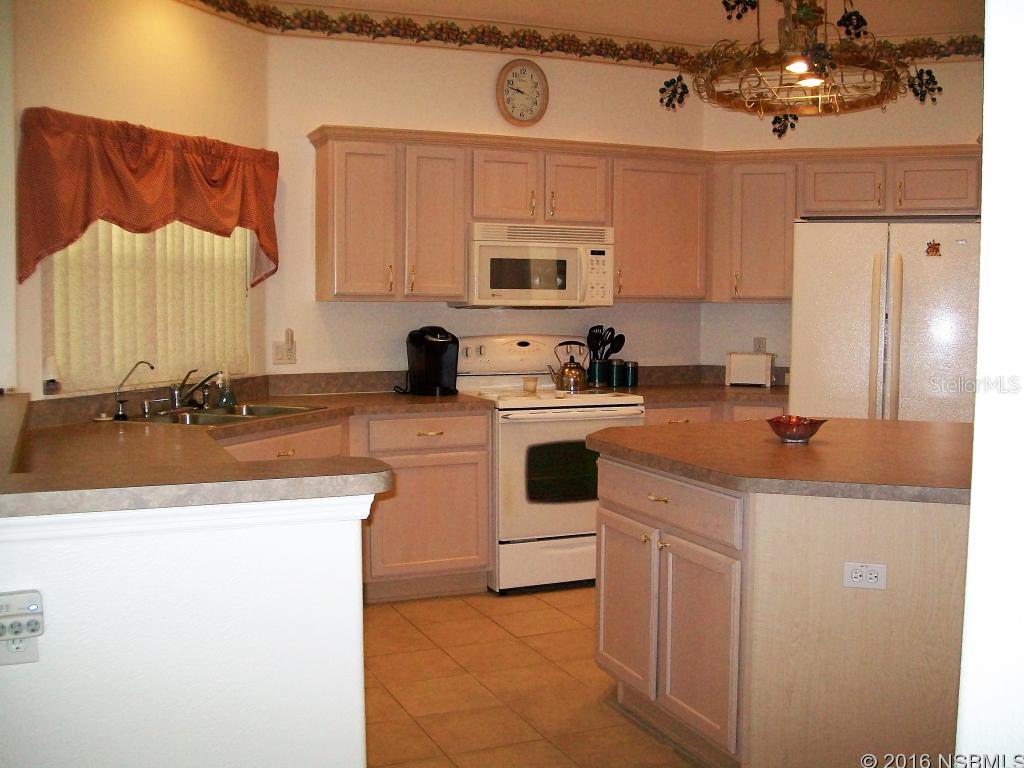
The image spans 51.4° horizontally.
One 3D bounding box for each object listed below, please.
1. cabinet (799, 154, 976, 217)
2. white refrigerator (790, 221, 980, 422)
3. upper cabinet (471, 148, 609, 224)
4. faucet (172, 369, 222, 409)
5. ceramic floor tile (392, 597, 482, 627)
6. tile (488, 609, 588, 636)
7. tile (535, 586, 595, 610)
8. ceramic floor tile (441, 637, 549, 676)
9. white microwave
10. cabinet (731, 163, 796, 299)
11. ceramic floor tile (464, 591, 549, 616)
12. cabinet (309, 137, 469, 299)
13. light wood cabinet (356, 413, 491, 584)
[{"bbox_3d":[1.959,-1.009,5.543,0.883,0.305,0.330,2,5,19],"label":"cabinet"},{"bbox_3d":[1.859,0.082,5.287,0.890,1.755,0.770,2,5,21],"label":"white refrigerator"},{"bbox_3d":[0.080,-0.970,5.396,0.775,0.360,0.320,-2,5,-24],"label":"upper cabinet"},{"bbox_3d":[-1.251,0.030,4.226,0.265,0.170,0.060,2,5,21],"label":"faucet"},{"bbox_3d":[-0.319,1.008,4.695,0.323,0.010,0.323,-2,4,-23],"label":"ceramic floor tile"},{"bbox_3d":[0.108,1.028,4.574,0.328,0.010,0.328,-2,5,-24],"label":"tile"},{"bbox_3d":[0.282,0.991,4.950,0.323,0.010,0.323,-2,4,-23],"label":"tile"},{"bbox_3d":[-0.059,1.047,4.091,0.330,0.010,0.325,-2,5,-24],"label":"ceramic floor tile"},{"bbox_3d":[0.090,-0.592,5.386,0.756,0.398,0.400,-2,5,-24],"label":"white microwave"},{"bbox_3d":[1.368,-0.809,5.755,0.371,0.730,0.320,2,5,19],"label":"cabinet"},{"bbox_3d":[-0.011,0.992,4.811,0.330,0.010,0.325,-2,5,-24],"label":"ceramic floor tile"},{"bbox_3d":[-0.580,-0.768,5.125,0.689,0.747,0.320,-2,4,-23],"label":"cabinet"},{"bbox_3d":[-0.511,0.515,5.069,0.637,0.815,0.610,-2,5,-24],"label":"light wood cabinet"}]

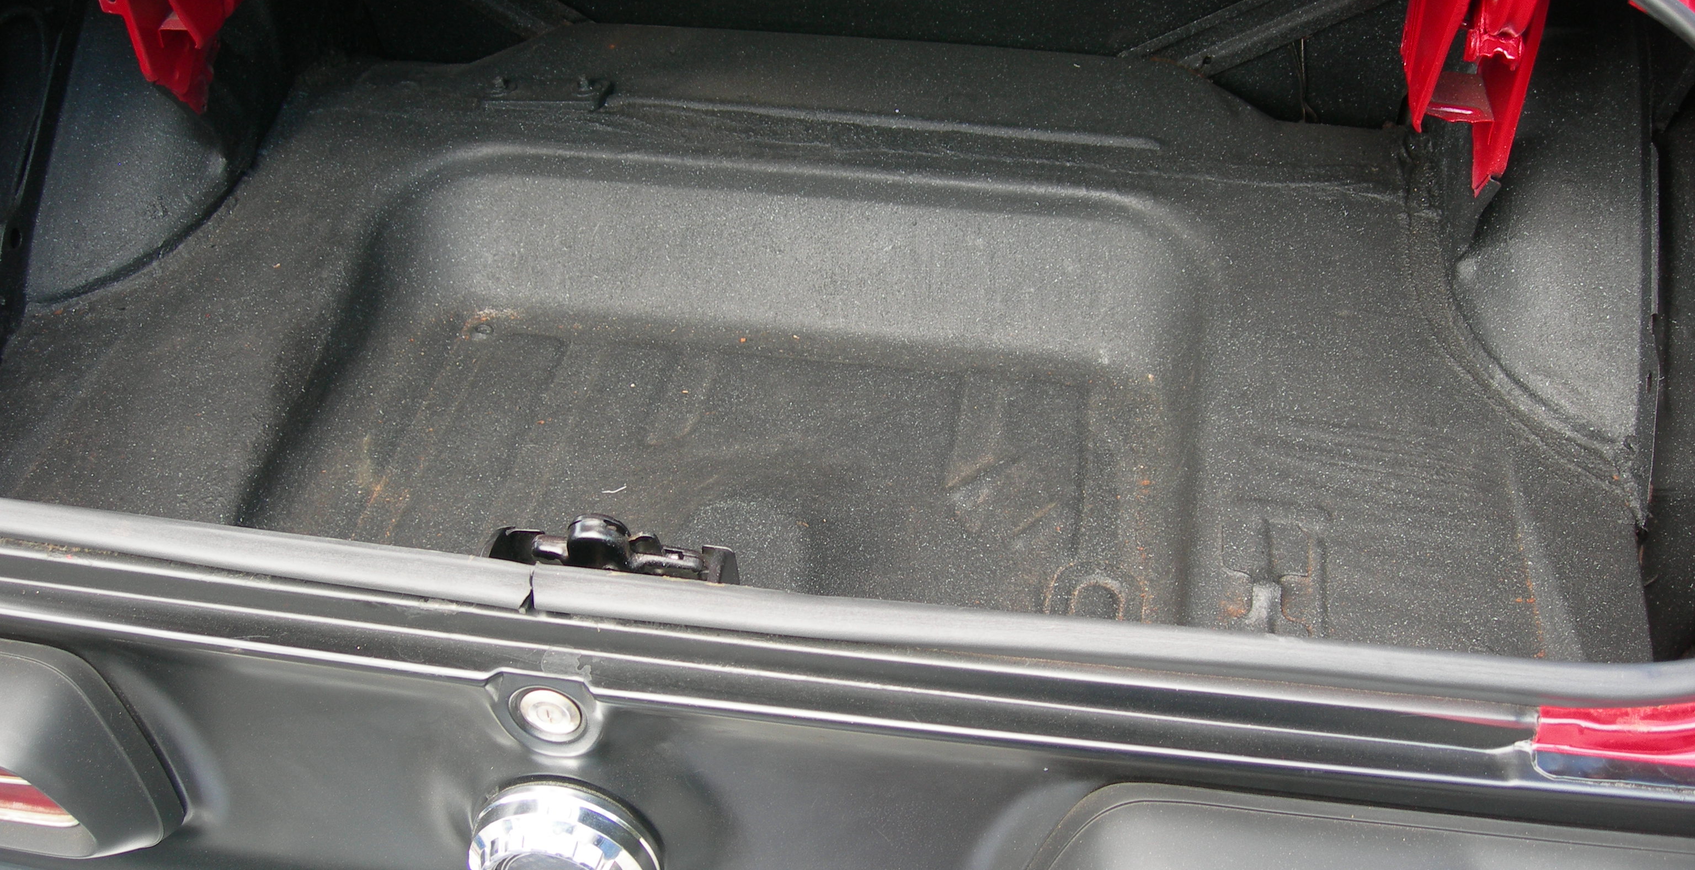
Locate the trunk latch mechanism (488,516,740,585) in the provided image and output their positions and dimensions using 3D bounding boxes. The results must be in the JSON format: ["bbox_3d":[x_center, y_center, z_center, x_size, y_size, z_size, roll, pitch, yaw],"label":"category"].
[{"bbox_3d":[-0.131,0.077,1.040,0.135,0.056,0.052,5,41,11],"label":"trunk latch mechanism"}]

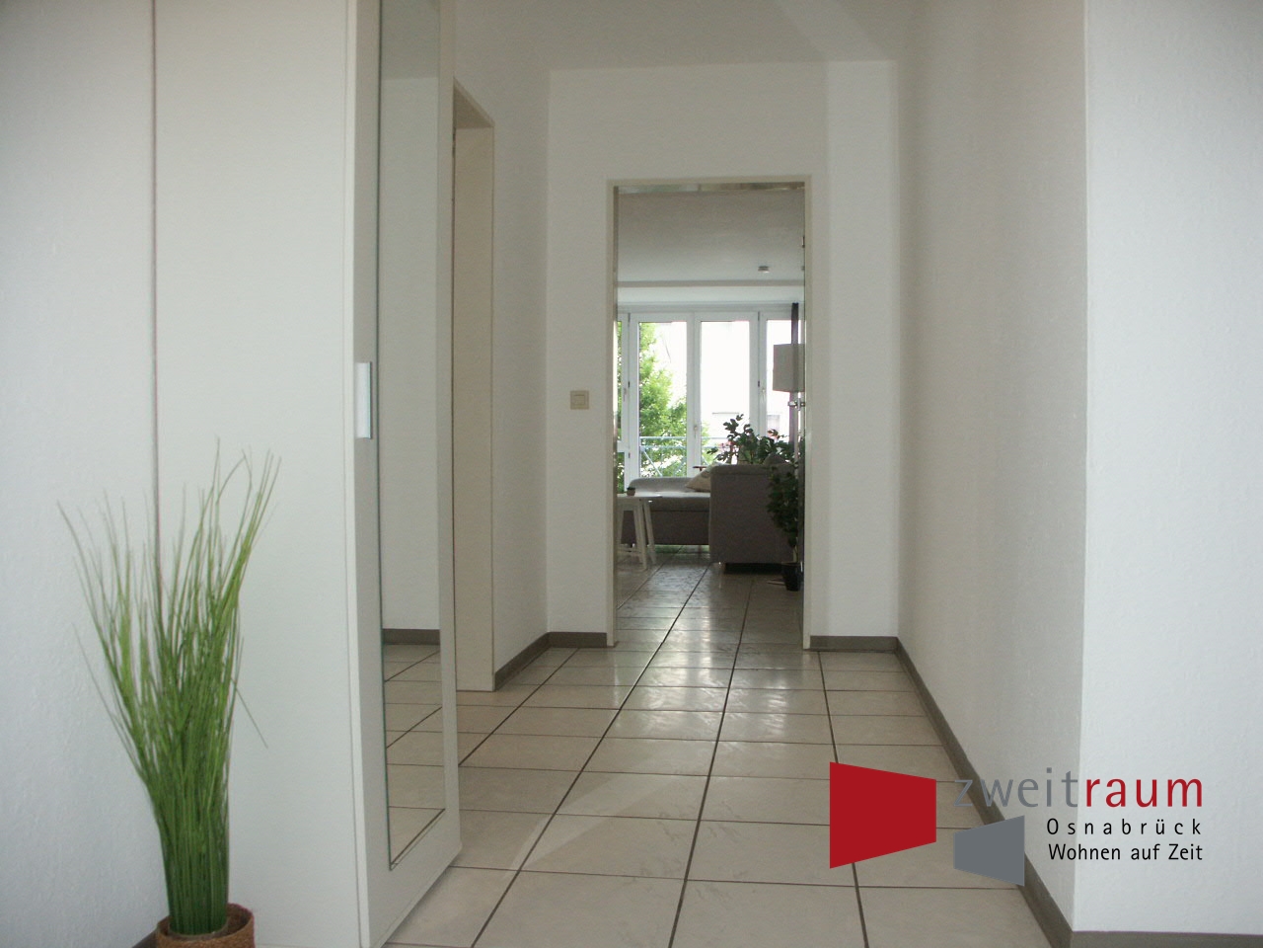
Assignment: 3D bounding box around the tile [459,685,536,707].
[{"bbox_3d":[-0.510,0.773,3.572,0.333,0.010,0.328,0,1,8],"label":"tile"}]

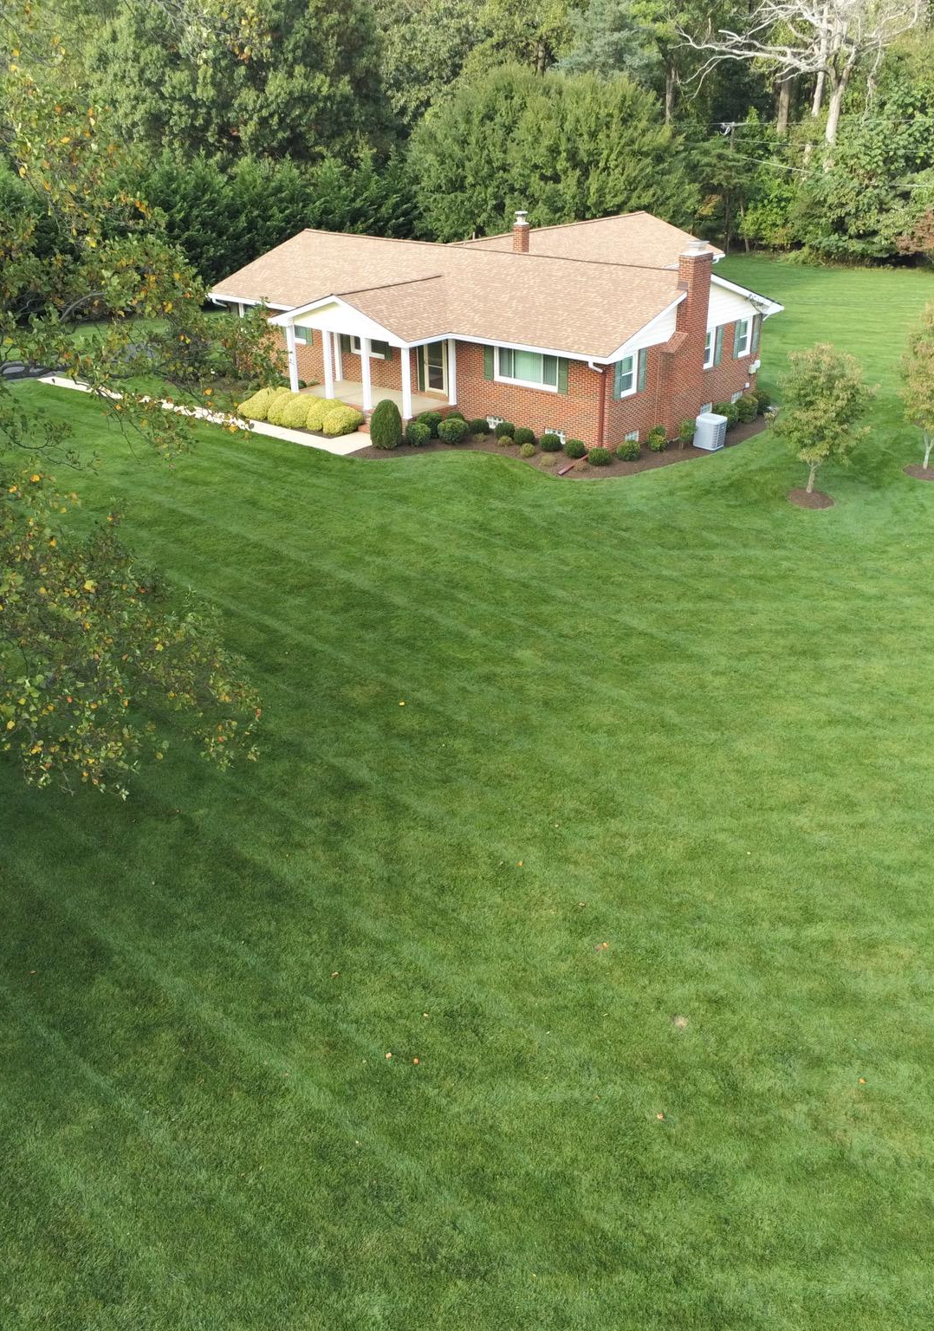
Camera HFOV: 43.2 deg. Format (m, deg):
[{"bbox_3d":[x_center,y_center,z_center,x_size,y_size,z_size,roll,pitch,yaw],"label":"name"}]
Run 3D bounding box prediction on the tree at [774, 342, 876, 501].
[{"bbox_3d":[9.717,-6.716,32.291,2.624,4.188,2.624,7,28,15],"label":"tree"}]

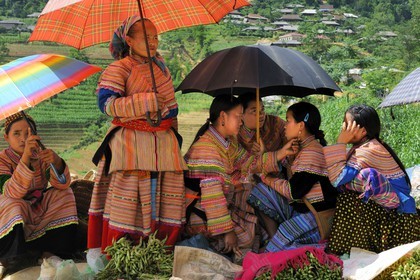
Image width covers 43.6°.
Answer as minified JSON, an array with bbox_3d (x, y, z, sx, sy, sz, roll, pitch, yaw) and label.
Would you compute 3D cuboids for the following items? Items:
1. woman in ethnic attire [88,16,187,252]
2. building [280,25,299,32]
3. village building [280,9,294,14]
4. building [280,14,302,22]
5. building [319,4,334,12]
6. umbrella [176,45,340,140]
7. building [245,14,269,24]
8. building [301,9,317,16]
[{"bbox_3d":[-0.452,-0.016,3.270,0.580,1.510,0.480,-1,3,-33],"label":"woman in ethnic attire"},{"bbox_3d":[37.857,-53.095,250.000,8.800,4.000,6.500,0,2,-5],"label":"building"},{"bbox_3d":[42.071,-69.757,285.000,7.800,3.800,6.000,0,2,-3],"label":"village building"},{"bbox_3d":[41.914,-62.486,270.000,11.000,4.600,7.500,0,2,-3],"label":"building"},{"bbox_3d":[64.352,-72.638,290.000,8.800,4.600,7.000,0,2,3],"label":"building"},{"bbox_3d":[0.316,-0.296,3.420,1.070,0.680,1.070,0,2,0],"label":"umbrella"},{"bbox_3d":[23.029,-59.676,260.000,11.000,5.000,7.500,-1,2,-20],"label":"building"},{"bbox_3d":[53.471,-69.214,285.000,8.800,4.400,6.500,0,2,3],"label":"building"}]

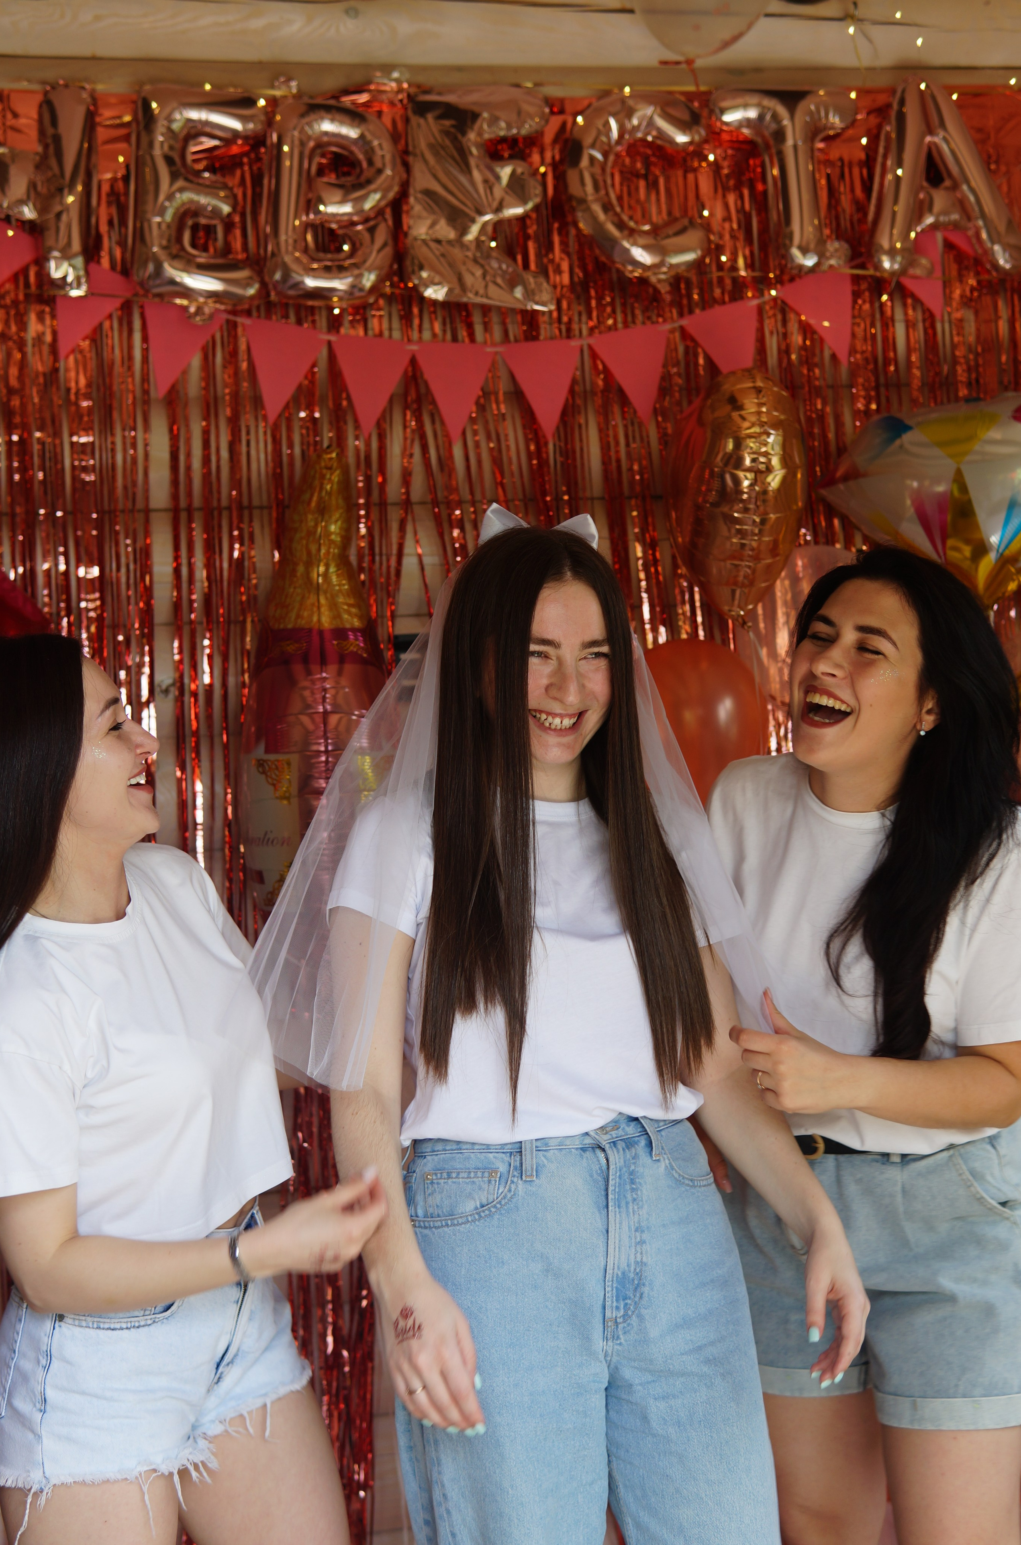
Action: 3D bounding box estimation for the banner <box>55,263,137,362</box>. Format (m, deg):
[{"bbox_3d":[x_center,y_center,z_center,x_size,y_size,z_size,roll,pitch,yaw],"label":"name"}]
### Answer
[{"bbox_3d":[-0.696,-0.732,3.111,0.142,0.151,0.010,22,-7,-6],"label":"banner"}]

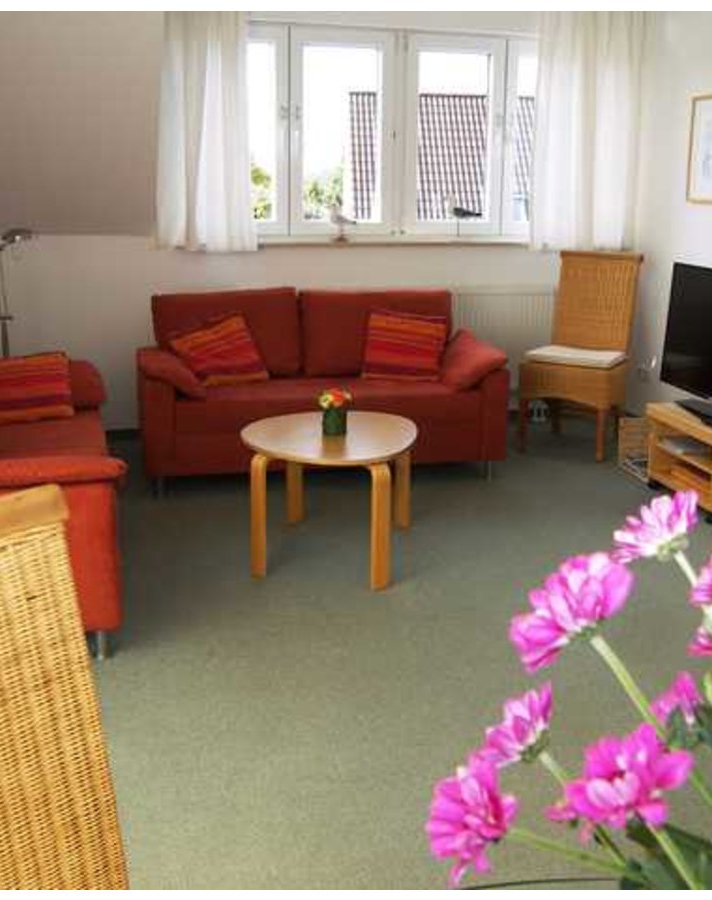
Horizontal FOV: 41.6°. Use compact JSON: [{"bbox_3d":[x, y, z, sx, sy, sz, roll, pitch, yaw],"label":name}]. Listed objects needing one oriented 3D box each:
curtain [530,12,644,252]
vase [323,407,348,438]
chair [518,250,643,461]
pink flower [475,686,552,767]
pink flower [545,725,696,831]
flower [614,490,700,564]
[{"bbox_3d":[1.299,-1.799,5.229,0.694,1.341,0.130,-3,15,-13],"label":"curtain"},{"bbox_3d":[-0.080,-0.099,3.429,0.090,0.100,0.090,-3,16,-11],"label":"vase"},{"bbox_3d":[1.210,-0.527,5.044,0.460,1.020,0.560,9,18,27],"label":"chair"},{"bbox_3d":[0.103,0.176,0.600,0.034,0.060,0.060,46,0,9],"label":"pink flower"},{"bbox_3d":[0.154,0.188,0.540,0.068,0.042,0.068,-10,46,11],"label":"pink flower"},{"bbox_3d":[0.212,0.053,0.660,0.061,0.036,0.061,-24,-12,0],"label":"flower"}]

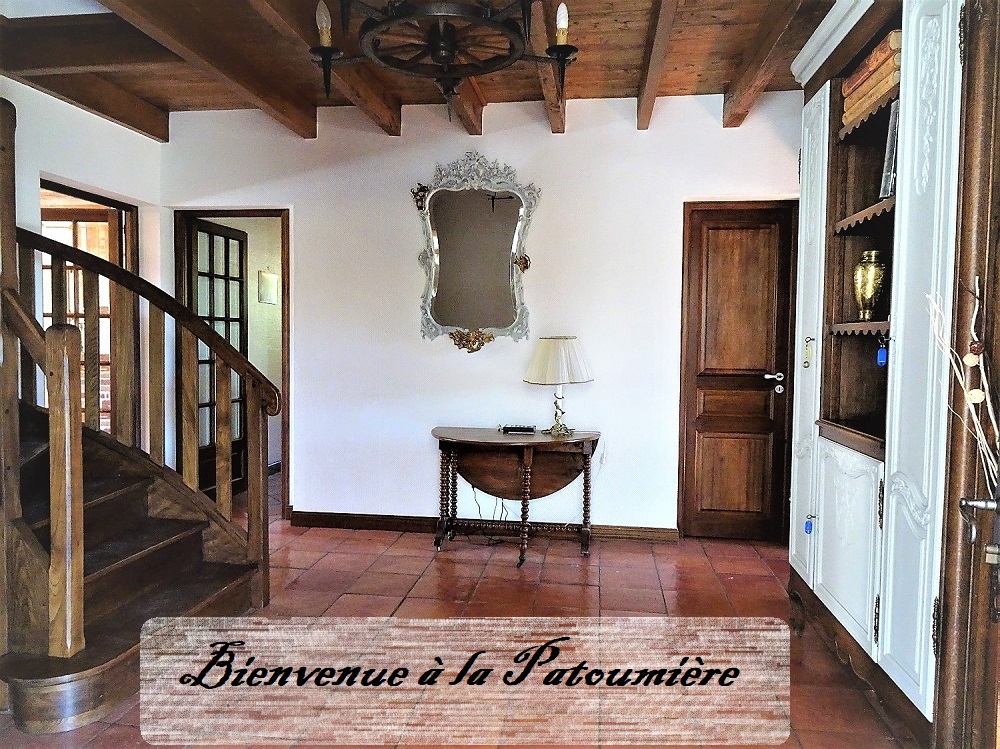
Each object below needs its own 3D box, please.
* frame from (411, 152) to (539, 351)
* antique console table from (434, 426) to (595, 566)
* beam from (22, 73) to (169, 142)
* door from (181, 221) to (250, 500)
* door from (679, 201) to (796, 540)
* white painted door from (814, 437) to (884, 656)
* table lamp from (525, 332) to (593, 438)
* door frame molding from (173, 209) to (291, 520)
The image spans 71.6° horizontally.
[{"bbox_3d":[-0.154,-0.758,4.320,0.809,1.241,0.085,1,3,8],"label":"frame"},{"bbox_3d":[0.058,0.702,4.030,1.016,0.695,0.593,1,3,8],"label":"antique console table"},{"bbox_3d":[-2.314,-1.613,4.030,0.066,0.198,1.179,1,3,8],"label":"beam"},{"bbox_3d":[-2.095,-0.074,5.195,0.045,2.060,0.716,1,3,8],"label":"door"},{"bbox_3d":[1.484,-0.005,4.327,0.700,2.114,0.080,1,3,8],"label":"door"},{"bbox_3d":[1.214,0.557,2.407,0.035,0.609,0.622,1,3,8],"label":"white painted door"},{"bbox_3d":[0.339,0.067,4.000,0.397,0.583,0.397,1,3,8],"label":"table lamp"},{"bbox_3d":[-1.825,-0.069,4.791,0.872,2.118,0.090,1,3,8],"label":"door frame molding"}]

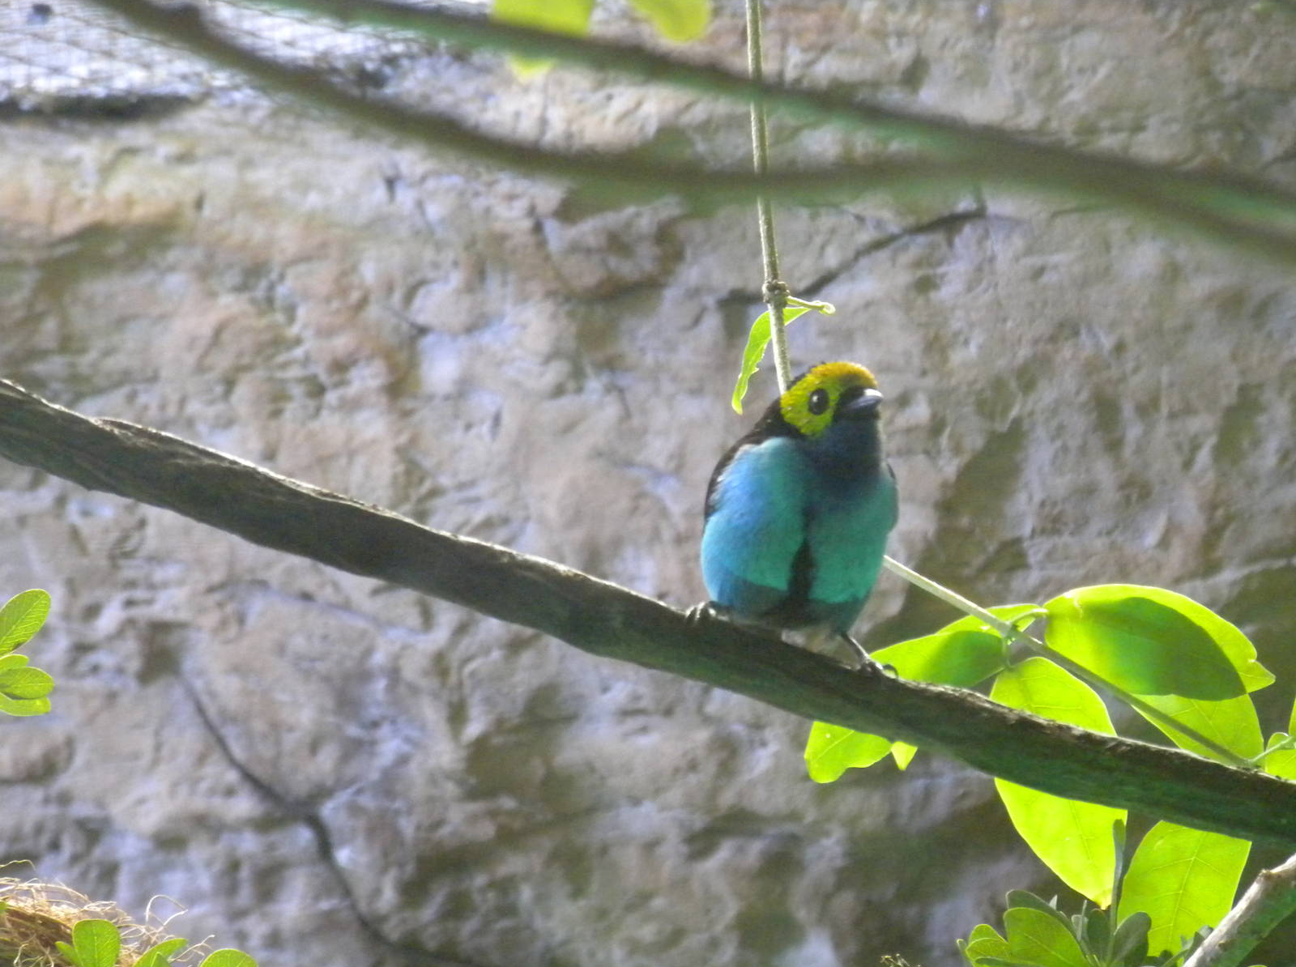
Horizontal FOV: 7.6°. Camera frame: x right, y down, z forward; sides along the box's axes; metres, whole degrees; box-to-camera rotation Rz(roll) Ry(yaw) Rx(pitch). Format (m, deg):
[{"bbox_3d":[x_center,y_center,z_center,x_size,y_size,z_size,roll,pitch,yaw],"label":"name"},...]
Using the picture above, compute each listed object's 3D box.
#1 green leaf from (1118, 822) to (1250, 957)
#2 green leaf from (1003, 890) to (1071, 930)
[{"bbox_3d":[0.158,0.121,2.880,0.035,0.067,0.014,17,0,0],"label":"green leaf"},{"bbox_3d":[0.116,0.127,2.850,0.030,0.013,0.010,41,0,0],"label":"green leaf"}]

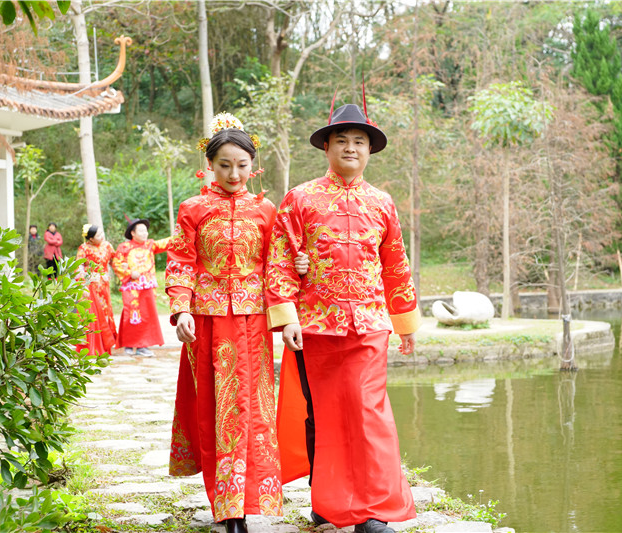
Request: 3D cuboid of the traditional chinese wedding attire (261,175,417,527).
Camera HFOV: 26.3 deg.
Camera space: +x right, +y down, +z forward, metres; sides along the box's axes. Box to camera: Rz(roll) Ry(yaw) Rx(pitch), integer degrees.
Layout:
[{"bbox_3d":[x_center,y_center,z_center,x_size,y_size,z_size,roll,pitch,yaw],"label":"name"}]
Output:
[{"bbox_3d":[0.133,0.346,5.630,0.660,1.500,0.520,0,0,-7],"label":"traditional chinese wedding attire"}]

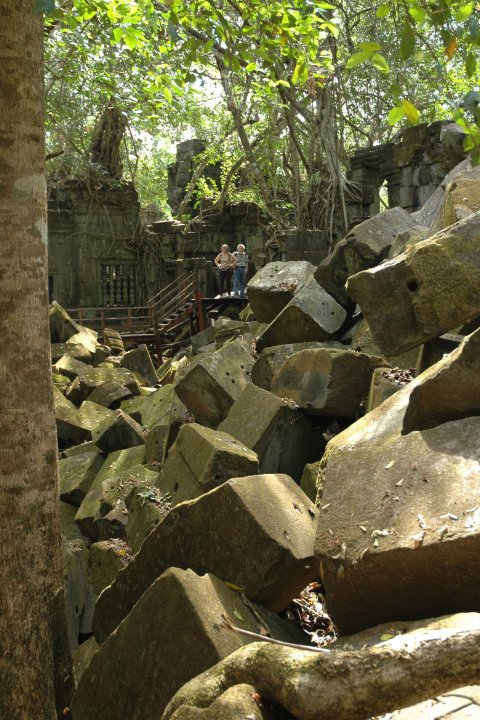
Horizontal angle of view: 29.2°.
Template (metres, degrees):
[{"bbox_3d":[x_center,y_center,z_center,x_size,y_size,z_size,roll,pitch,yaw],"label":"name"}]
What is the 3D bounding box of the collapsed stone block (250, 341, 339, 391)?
[{"bbox_3d":[0.842,0.115,12.400,1.100,0.600,0.650,3,0,25],"label":"collapsed stone block"}]

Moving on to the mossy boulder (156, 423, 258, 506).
[{"bbox_3d":[-0.324,1.106,8.860,0.495,0.689,0.693,18,7,-34],"label":"mossy boulder"}]

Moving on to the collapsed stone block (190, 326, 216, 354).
[{"bbox_3d":[-0.710,-0.325,20.500,0.628,0.451,0.490,-25,-44,24],"label":"collapsed stone block"}]

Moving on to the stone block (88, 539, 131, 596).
[{"bbox_3d":[-1.056,1.793,7.800,0.420,0.460,0.450,7,11,11],"label":"stone block"}]

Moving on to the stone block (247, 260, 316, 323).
[{"bbox_3d":[0.662,-0.898,12.800,0.796,0.603,0.605,10,45,36],"label":"stone block"}]

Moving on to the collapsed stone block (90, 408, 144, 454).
[{"bbox_3d":[-1.750,1.125,13.370,0.565,0.512,0.685,-46,11,-3],"label":"collapsed stone block"}]

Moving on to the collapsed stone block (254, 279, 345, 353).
[{"bbox_3d":[0.928,-0.484,13.637,1.057,0.684,0.746,-49,2,42],"label":"collapsed stone block"}]

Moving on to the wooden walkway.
[{"bbox_3d":[-2.569,-1.307,28.300,5.700,2.550,1.900,-2,4,-12],"label":"wooden walkway"}]

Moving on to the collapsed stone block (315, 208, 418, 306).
[{"bbox_3d":[1.998,-1.602,13.816,1.300,0.583,0.923,-34,-15,-39],"label":"collapsed stone block"}]

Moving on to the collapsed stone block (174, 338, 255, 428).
[{"bbox_3d":[-0.169,0.272,10.800,0.482,0.613,0.906,-48,-10,36],"label":"collapsed stone block"}]

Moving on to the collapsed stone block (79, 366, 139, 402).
[{"bbox_3d":[-2.759,0.516,19.300,1.177,0.434,0.715,-2,27,-8],"label":"collapsed stone block"}]

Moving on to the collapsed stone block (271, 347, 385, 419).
[{"bbox_3d":[1.060,0.291,11.400,1.200,0.720,0.650,3,-9,-11],"label":"collapsed stone block"}]

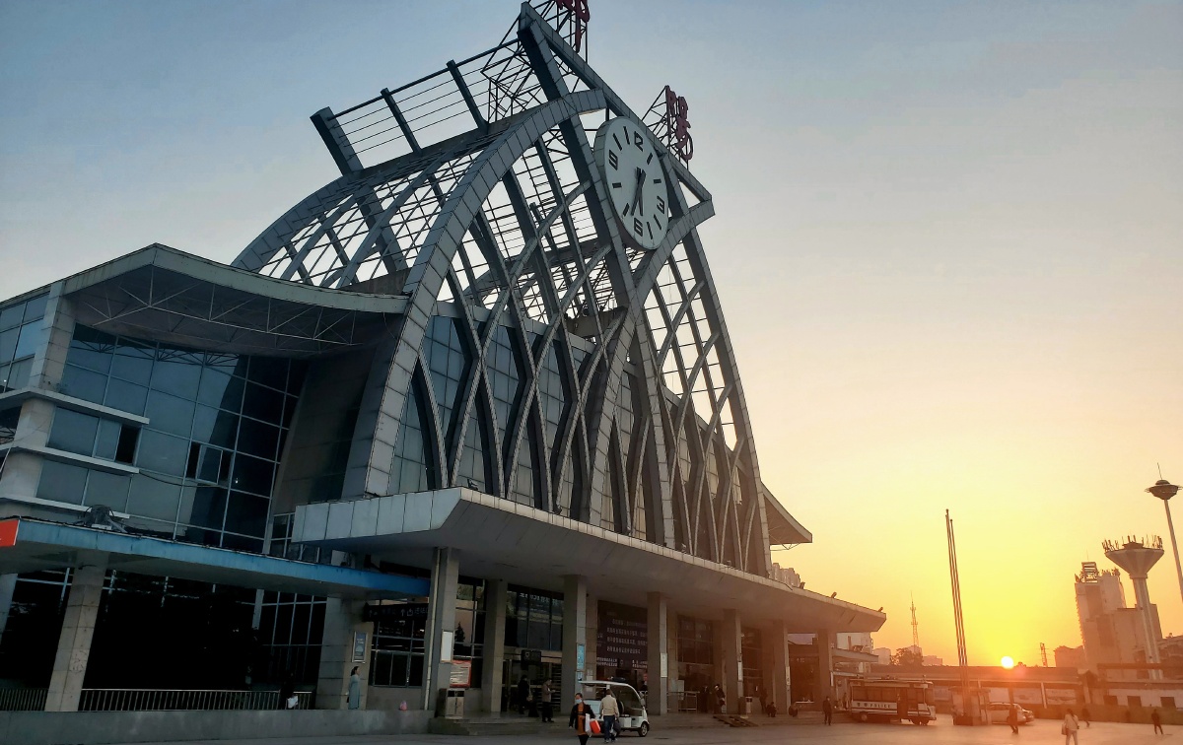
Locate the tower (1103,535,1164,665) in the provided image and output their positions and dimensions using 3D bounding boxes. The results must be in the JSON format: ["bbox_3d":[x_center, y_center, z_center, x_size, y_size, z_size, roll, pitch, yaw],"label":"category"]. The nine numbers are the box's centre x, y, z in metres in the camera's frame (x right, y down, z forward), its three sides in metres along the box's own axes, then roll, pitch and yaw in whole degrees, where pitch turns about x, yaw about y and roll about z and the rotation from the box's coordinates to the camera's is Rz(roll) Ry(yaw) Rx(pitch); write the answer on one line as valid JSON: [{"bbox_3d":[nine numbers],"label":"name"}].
[{"bbox_3d":[97.157,43.850,155.169,10.900,30.800,10.900,1,-20,0],"label":"tower"}]

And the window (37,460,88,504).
[{"bbox_3d":[-20.096,4.202,33.837,0.120,1.450,1.760,-11,-23,32],"label":"window"}]

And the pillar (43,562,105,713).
[{"bbox_3d":[-14.524,7.511,25.058,0.740,4.030,0.530,-11,-23,30],"label":"pillar"}]

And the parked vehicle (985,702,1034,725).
[{"bbox_3d":[32.479,27.148,70.770,4.500,1.600,1.780,-15,-25,37],"label":"parked vehicle"}]

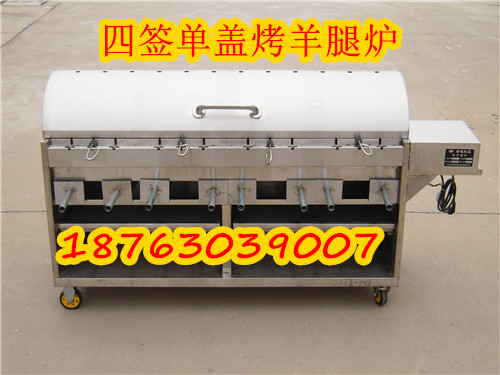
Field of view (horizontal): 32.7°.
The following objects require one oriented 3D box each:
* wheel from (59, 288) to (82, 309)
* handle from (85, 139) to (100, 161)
[{"bbox_3d":[-0.673,0.412,3.200,0.085,0.093,0.040,0,23,-1],"label":"wheel"},{"bbox_3d":[-0.536,-0.126,2.906,0.052,0.050,0.085,0,23,-1],"label":"handle"}]

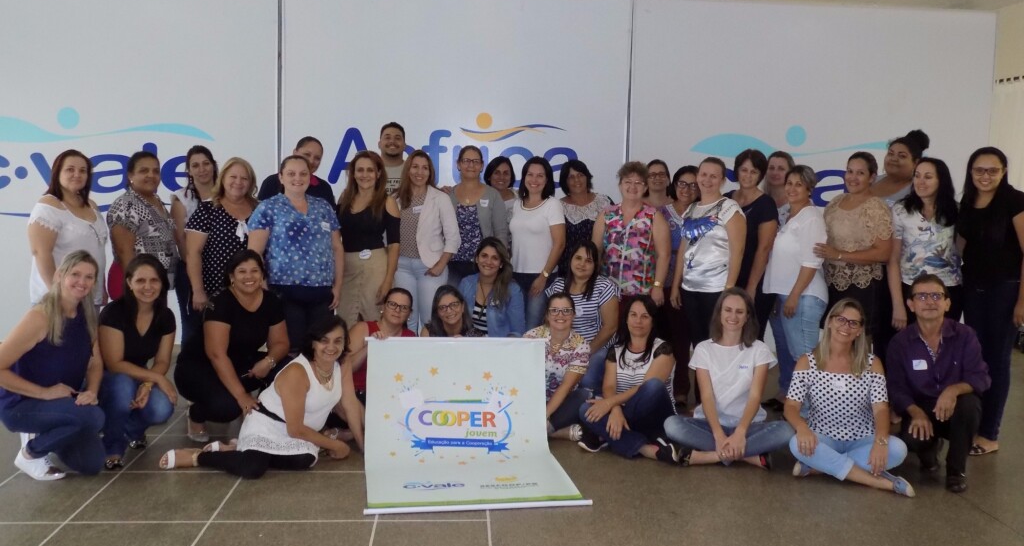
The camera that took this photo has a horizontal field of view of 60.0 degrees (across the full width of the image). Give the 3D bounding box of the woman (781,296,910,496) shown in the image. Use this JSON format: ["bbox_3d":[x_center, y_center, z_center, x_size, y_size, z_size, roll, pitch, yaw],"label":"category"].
[{"bbox_3d":[1.719,0.585,4.547,0.640,0.900,0.660,4,7,18],"label":"woman"}]

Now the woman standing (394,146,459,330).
[{"bbox_3d":[-0.572,0.011,5.836,0.480,1.619,0.330,4,7,23],"label":"woman standing"}]

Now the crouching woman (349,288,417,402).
[{"bbox_3d":[-0.707,0.492,5.163,0.580,0.801,0.650,1,6,-6],"label":"crouching woman"}]

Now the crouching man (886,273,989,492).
[{"bbox_3d":[2.207,0.518,4.621,0.540,1.040,0.700,4,7,21],"label":"crouching man"}]

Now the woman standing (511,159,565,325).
[{"bbox_3d":[0.164,0.072,5.765,0.430,1.638,0.320,3,7,18],"label":"woman standing"}]

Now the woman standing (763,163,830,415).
[{"bbox_3d":[1.765,0.139,5.570,0.360,1.615,0.460,-4,8,-38],"label":"woman standing"}]

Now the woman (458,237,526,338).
[{"bbox_3d":[-0.120,0.328,5.459,0.550,1.089,0.650,3,6,14],"label":"woman"}]

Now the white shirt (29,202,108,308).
[{"bbox_3d":[-2.495,-0.113,4.993,0.330,0.610,0.450,7,8,40],"label":"white shirt"}]

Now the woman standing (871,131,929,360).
[{"bbox_3d":[2.512,0.003,5.854,0.480,1.853,0.360,6,8,39],"label":"woman standing"}]

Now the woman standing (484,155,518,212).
[{"bbox_3d":[-0.093,0.022,5.998,0.450,1.600,0.300,1,6,-2],"label":"woman standing"}]

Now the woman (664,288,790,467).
[{"bbox_3d":[1.169,0.530,4.849,0.670,0.873,0.650,2,6,9],"label":"woman"}]

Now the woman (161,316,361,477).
[{"bbox_3d":[-1.264,0.586,4.529,0.946,0.723,0.579,-3,7,-33],"label":"woman"}]

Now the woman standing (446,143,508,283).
[{"bbox_3d":[-0.221,-0.045,6.188,0.500,1.672,0.320,2,6,6],"label":"woman standing"}]

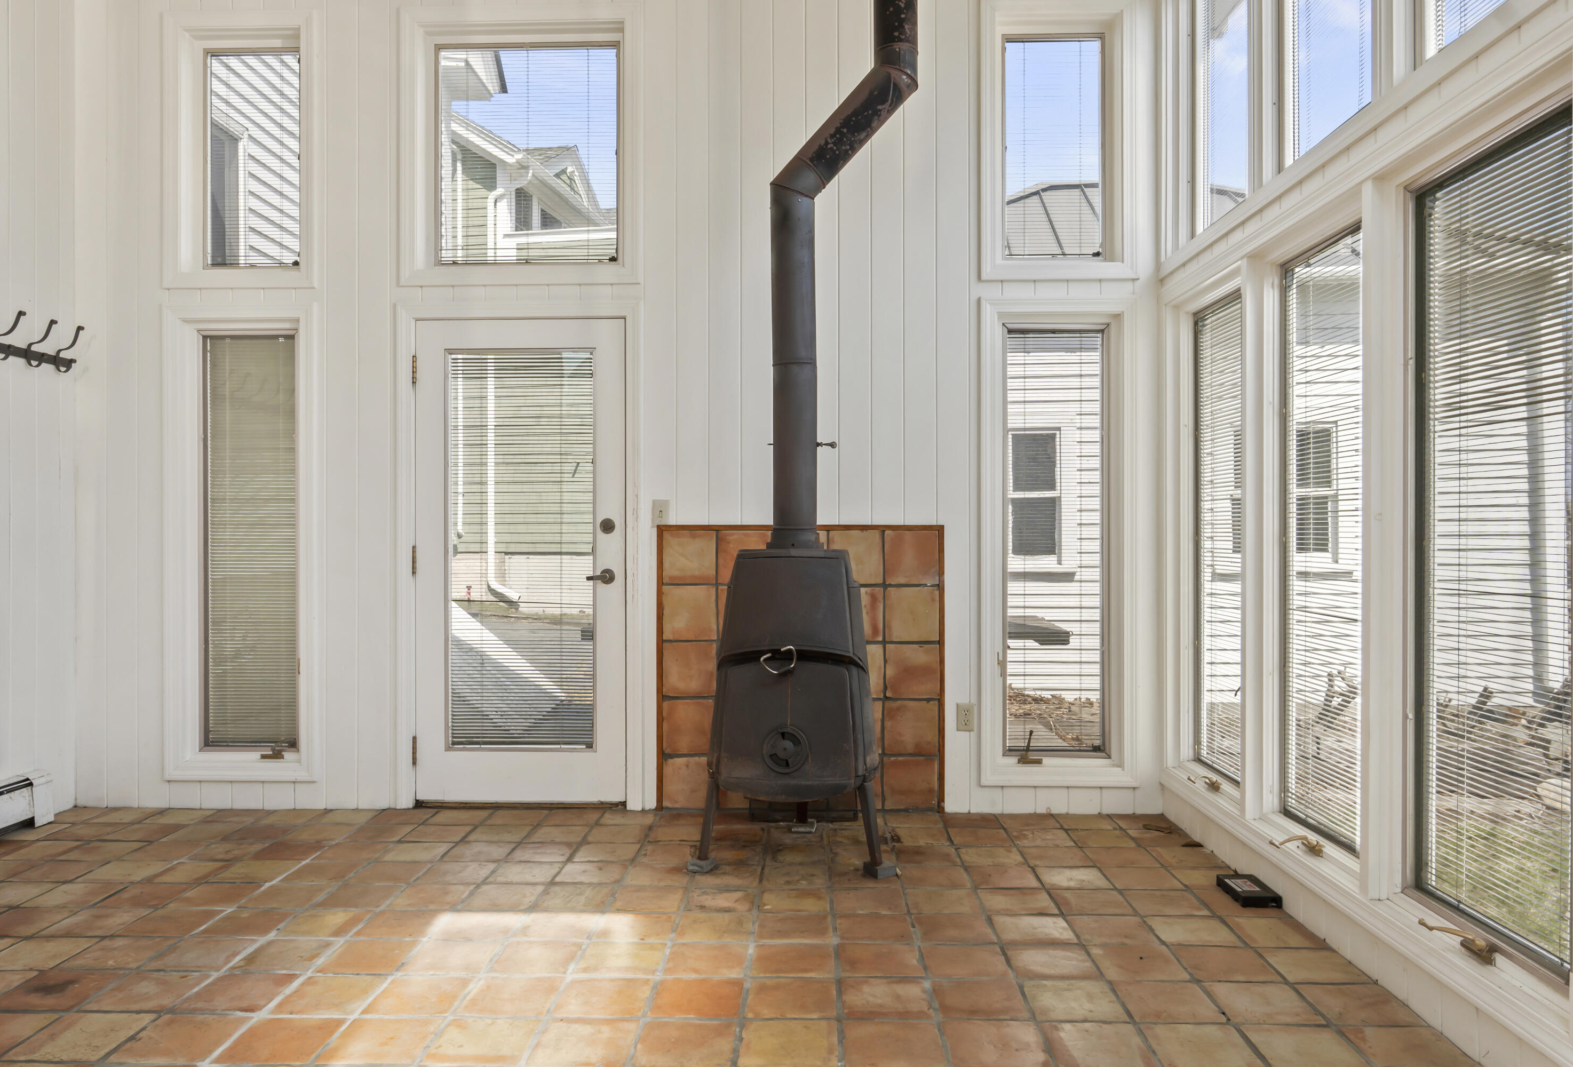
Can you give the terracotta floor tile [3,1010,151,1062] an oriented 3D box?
[{"bbox_3d":[-1.624,1.164,2.461,0.208,0.016,0.227,0,0,2],"label":"terracotta floor tile"}]

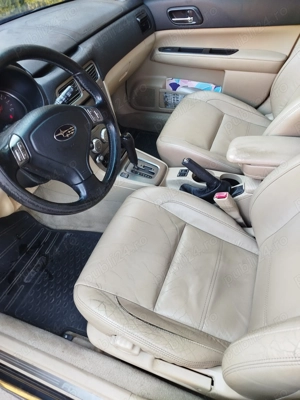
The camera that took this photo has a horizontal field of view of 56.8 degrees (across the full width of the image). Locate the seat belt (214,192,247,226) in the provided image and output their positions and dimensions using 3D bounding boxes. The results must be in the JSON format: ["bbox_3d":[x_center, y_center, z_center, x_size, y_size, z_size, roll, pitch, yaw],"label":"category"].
[{"bbox_3d":[0.289,0.046,0.952,0.045,0.171,0.030,-16,35,42],"label":"seat belt"}]

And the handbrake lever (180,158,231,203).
[{"bbox_3d":[0.194,-0.064,0.976,0.175,0.168,0.072,12,50,20],"label":"handbrake lever"}]

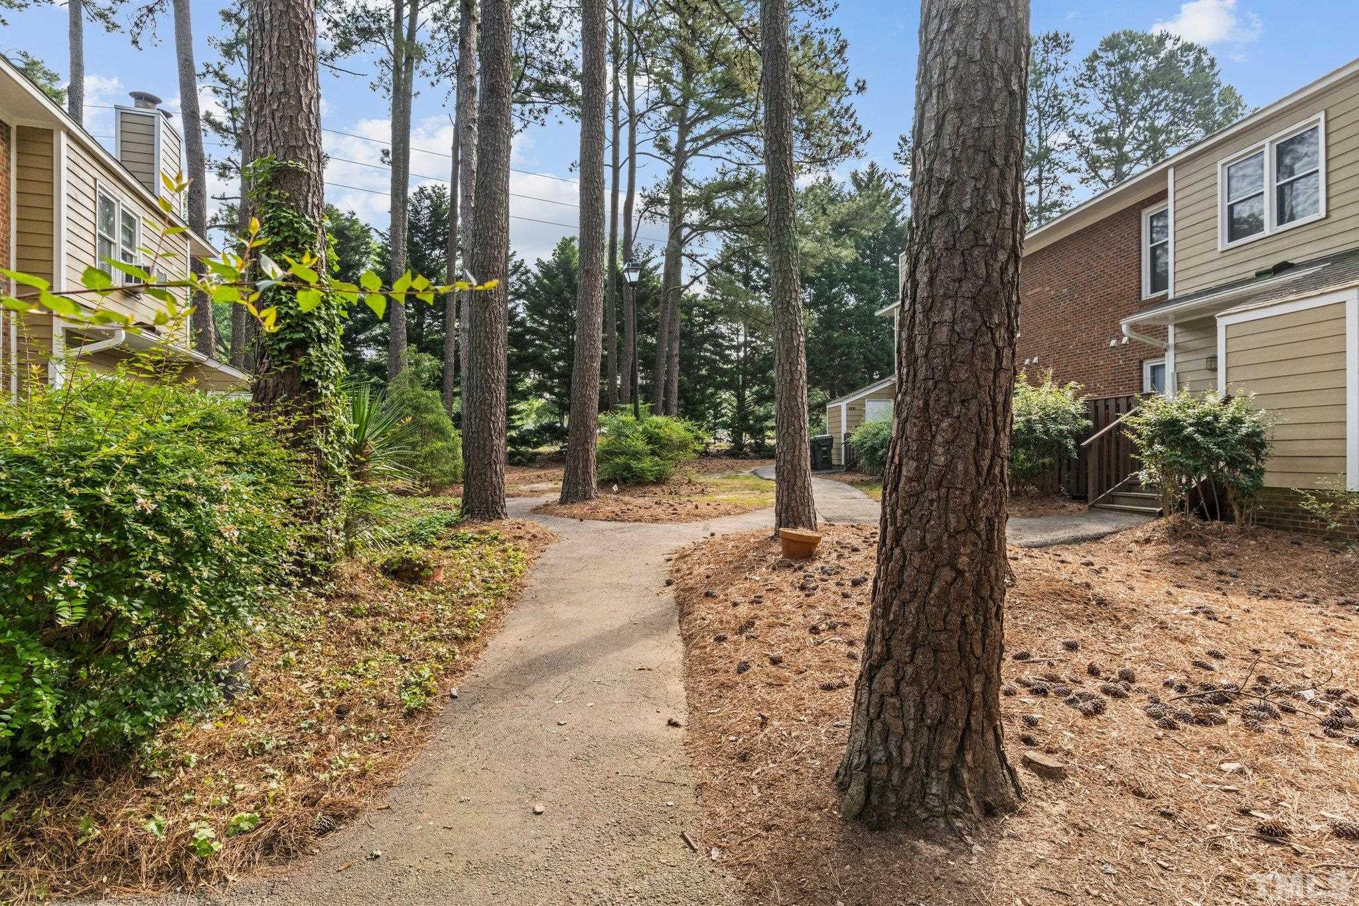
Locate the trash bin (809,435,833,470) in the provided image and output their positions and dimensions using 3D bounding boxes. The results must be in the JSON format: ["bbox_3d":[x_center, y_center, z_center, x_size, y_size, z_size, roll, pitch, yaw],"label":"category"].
[{"bbox_3d":[4.513,-0.004,22.500,0.650,1.125,0.780,0,0,0],"label":"trash bin"}]

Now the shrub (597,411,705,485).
[{"bbox_3d":[-0.841,-0.143,16.000,2.750,1.610,2.400,0,0,0],"label":"shrub"}]

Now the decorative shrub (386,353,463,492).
[{"bbox_3d":[-5.026,-0.617,14.000,1.900,2.664,1.800,0,0,0],"label":"decorative shrub"}]

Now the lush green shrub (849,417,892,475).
[{"bbox_3d":[5.650,-0.225,20.800,1.600,1.706,1.500,0,0,0],"label":"lush green shrub"}]

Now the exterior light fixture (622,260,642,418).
[{"bbox_3d":[-0.983,-1.848,16.000,0.410,4.929,0.410,0,0,0],"label":"exterior light fixture"}]

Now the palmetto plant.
[{"bbox_3d":[-3.470,0.136,7.800,1.200,1.821,1.200,0,0,0],"label":"palmetto plant"}]

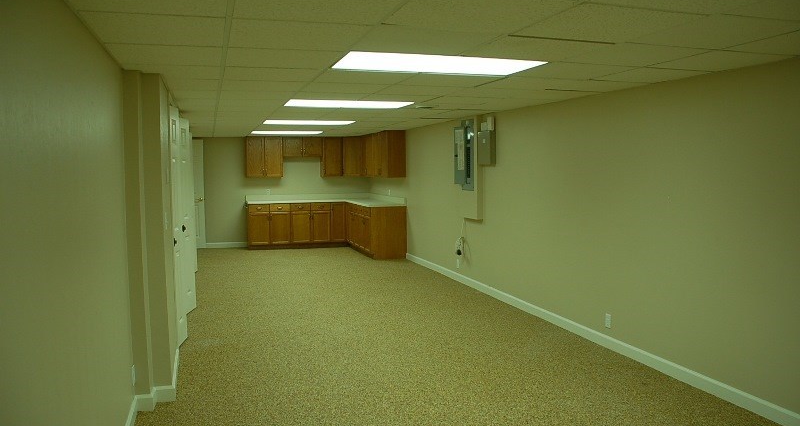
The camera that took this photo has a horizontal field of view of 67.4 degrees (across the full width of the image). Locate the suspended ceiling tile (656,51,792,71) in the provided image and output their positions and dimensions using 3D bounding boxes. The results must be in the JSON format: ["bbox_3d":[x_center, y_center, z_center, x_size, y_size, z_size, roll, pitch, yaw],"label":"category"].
[{"bbox_3d":[1.854,-0.897,3.535,0.538,0.020,0.600,-2,4,-18],"label":"suspended ceiling tile"}]

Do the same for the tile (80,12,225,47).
[{"bbox_3d":[-1.037,-0.802,2.618,0.600,0.020,0.600,-2,4,-18],"label":"tile"}]

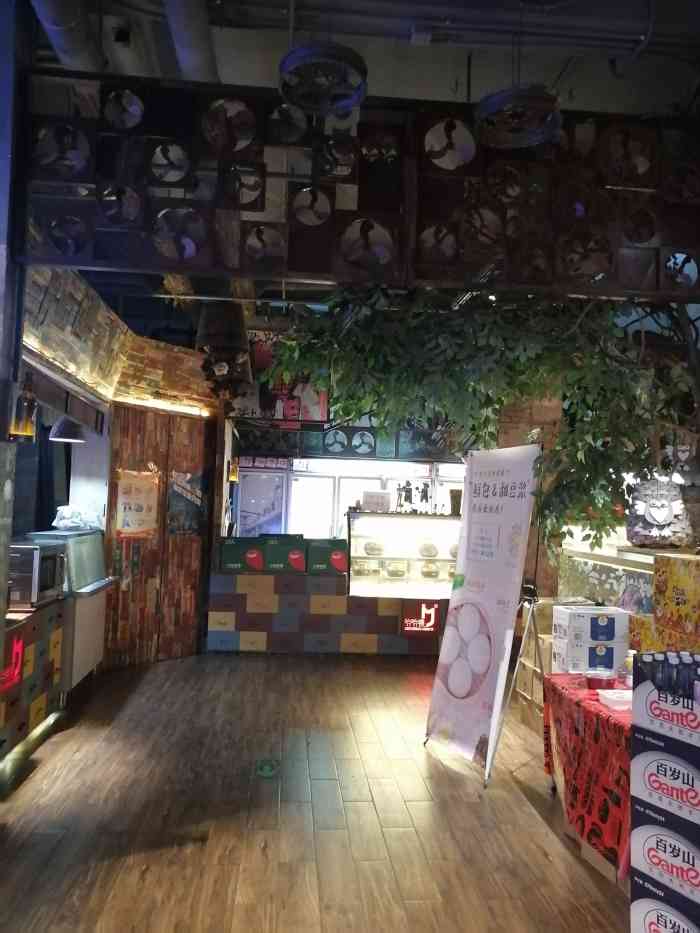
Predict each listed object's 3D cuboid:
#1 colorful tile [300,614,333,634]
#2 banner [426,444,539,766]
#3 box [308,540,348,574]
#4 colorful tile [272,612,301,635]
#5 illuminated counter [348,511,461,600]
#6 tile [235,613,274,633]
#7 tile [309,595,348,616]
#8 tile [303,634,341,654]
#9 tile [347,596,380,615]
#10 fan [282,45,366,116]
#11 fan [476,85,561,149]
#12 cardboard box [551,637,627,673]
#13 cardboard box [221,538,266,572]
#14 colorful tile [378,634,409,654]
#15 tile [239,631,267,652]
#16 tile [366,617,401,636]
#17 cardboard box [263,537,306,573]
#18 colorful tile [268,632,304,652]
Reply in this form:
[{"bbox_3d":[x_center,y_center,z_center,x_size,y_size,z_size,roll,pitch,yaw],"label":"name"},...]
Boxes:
[{"bbox_3d":[-0.337,1.561,7.221,0.306,0.184,0.040,2,-4,-2],"label":"colorful tile"},{"bbox_3d":[0.749,0.772,4.294,0.080,1.789,0.730,12,-7,-21],"label":"banner"},{"bbox_3d":[-0.219,0.914,7.372,0.409,0.320,0.250,2,-3,-5],"label":"box"},{"bbox_3d":[-0.627,1.549,7.212,0.273,0.189,0.040,2,-4,-2],"label":"colorful tile"},{"bbox_3d":[0.594,0.909,7.584,1.270,0.840,0.680,2,-3,-5],"label":"illuminated counter"},{"bbox_3d":[-0.934,1.528,7.126,0.369,0.179,0.030,2,-3,-5],"label":"tile"},{"bbox_3d":[-0.212,1.377,7.237,0.370,0.194,0.040,2,-4,-2],"label":"tile"},{"bbox_3d":[-0.271,1.741,7.168,0.354,0.204,0.030,2,-3,-5],"label":"tile"},{"bbox_3d":[0.138,1.393,7.247,0.298,0.190,0.040,2,-4,-2],"label":"tile"},{"bbox_3d":[-0.137,-1.984,3.750,0.440,0.120,0.440,2,-3,-5],"label":"fan"},{"bbox_3d":[0.894,-1.853,3.864,0.429,0.120,0.429,2,-3,-5],"label":"fan"},{"bbox_3d":[1.269,0.997,3.860,0.300,0.155,0.230,2,-3,-2],"label":"cardboard box"},{"bbox_3d":[-1.057,0.883,7.305,0.416,0.320,0.250,2,-3,-5],"label":"cardboard box"},{"bbox_3d":[0.428,1.759,7.194,0.299,0.198,0.025,2,-3,-5],"label":"colorful tile"},{"bbox_3d":[-0.949,1.726,7.191,0.280,0.185,0.040,2,-4,-2],"label":"tile"},{"bbox_3d":[0.331,1.568,7.197,0.331,0.181,0.025,2,-3,-5],"label":"tile"},{"bbox_3d":[-0.654,0.877,7.339,0.423,0.363,0.300,2,-3,-5],"label":"cardboard box"},{"bbox_3d":[-0.625,1.718,7.107,0.350,0.196,0.025,2,-3,-5],"label":"colorful tile"}]

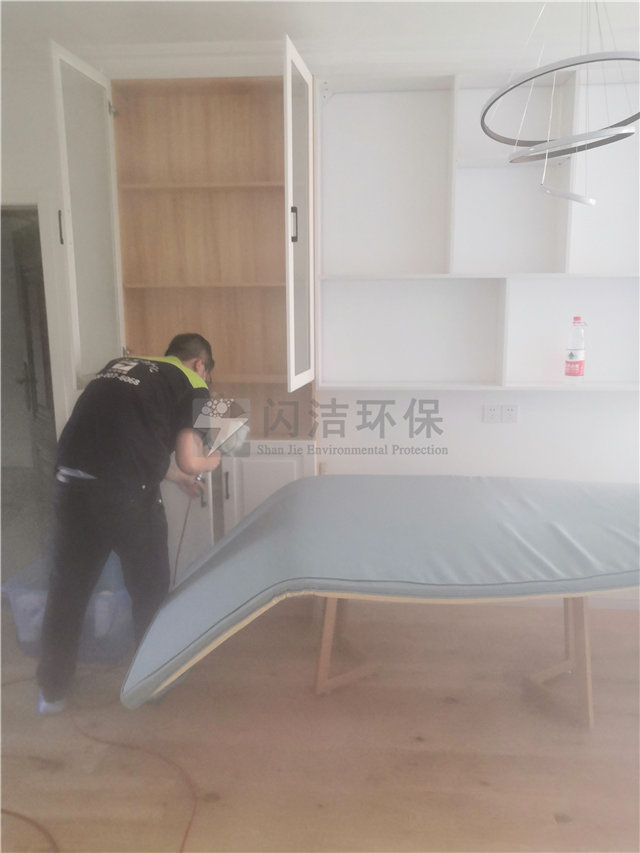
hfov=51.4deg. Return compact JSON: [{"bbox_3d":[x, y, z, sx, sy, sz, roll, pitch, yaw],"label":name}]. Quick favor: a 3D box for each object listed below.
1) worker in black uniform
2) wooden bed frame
[{"bbox_3d":[-0.761,0.353,2.709,0.720,1.440,0.520,-8,13,-41],"label":"worker in black uniform"},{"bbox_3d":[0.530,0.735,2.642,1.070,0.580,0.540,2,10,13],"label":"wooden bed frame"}]

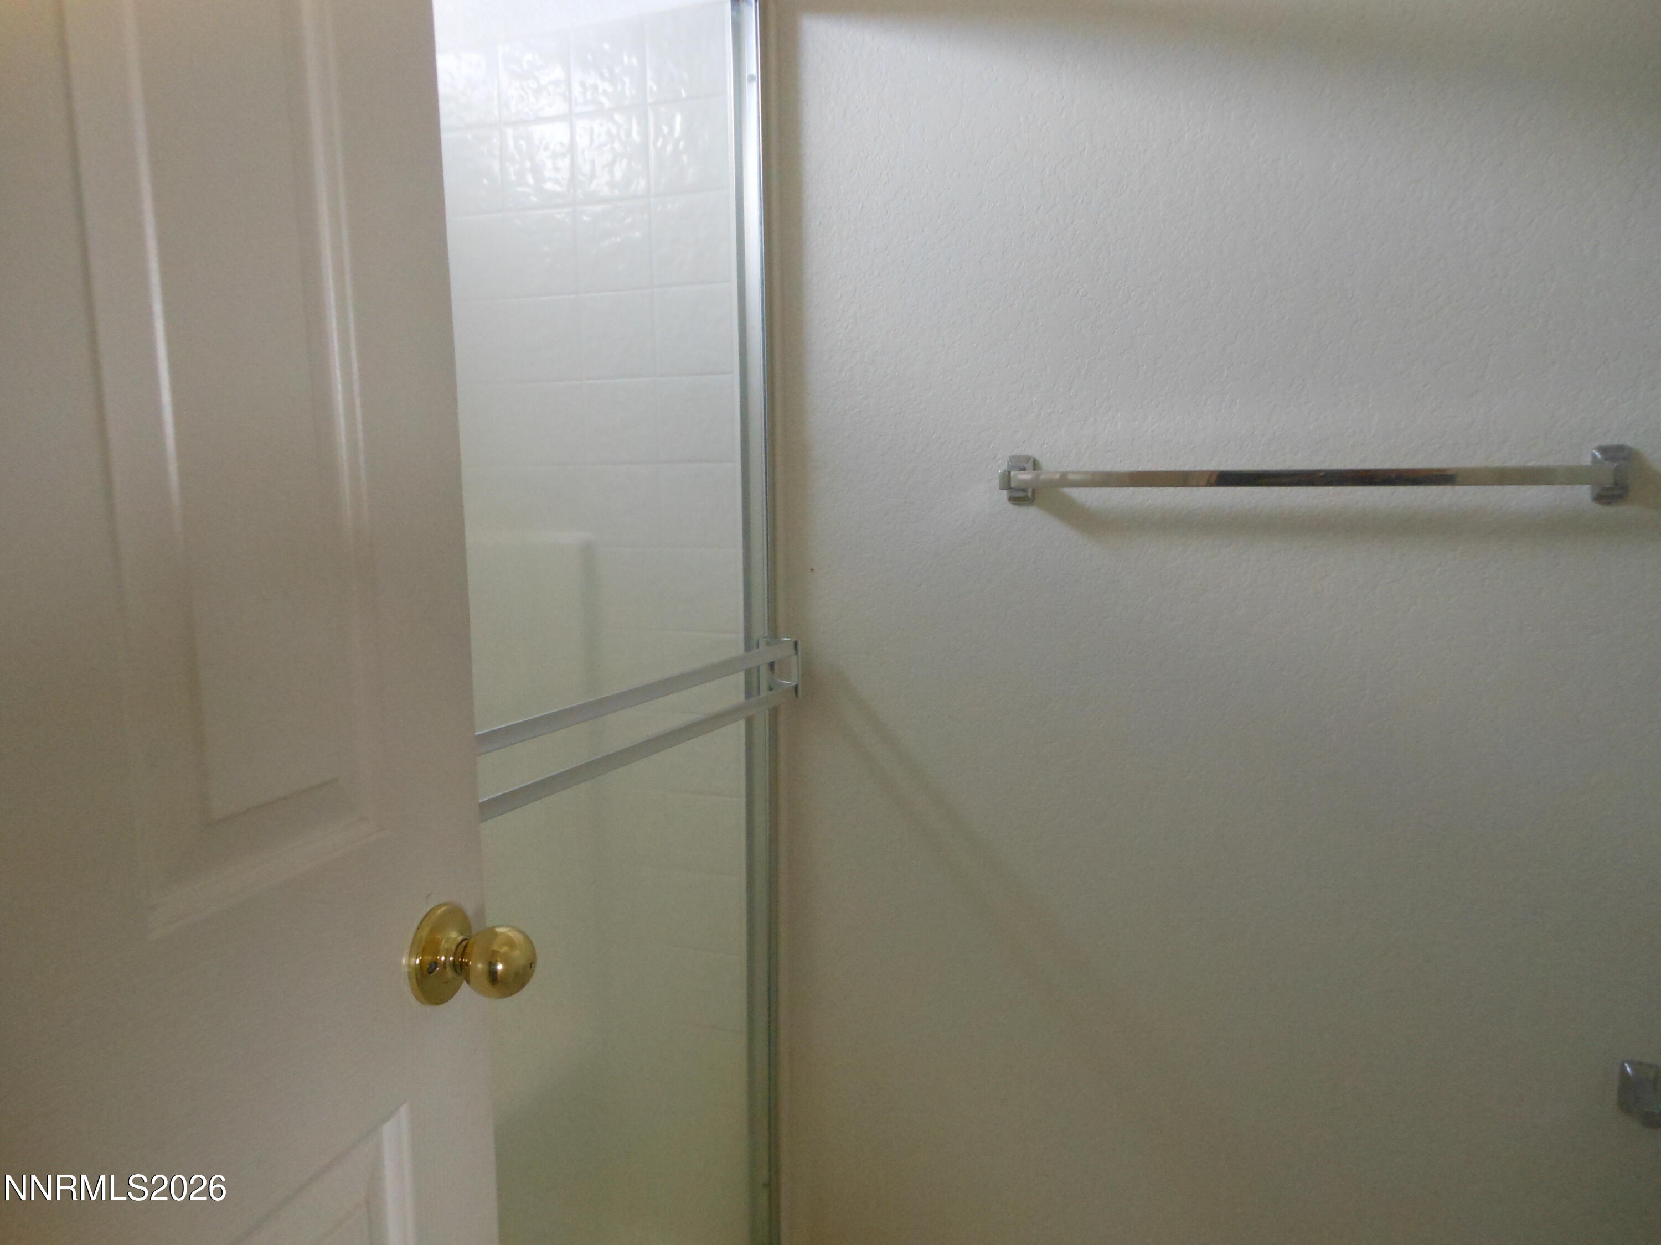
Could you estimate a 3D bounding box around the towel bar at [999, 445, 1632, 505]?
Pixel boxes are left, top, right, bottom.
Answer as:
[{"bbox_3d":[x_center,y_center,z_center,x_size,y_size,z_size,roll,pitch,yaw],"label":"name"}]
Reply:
[{"bbox_3d":[0.503,-0.158,1.319,0.650,0.059,0.072,3,8,23],"label":"towel bar"}]

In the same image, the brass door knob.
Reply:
[{"bbox_3d":[-0.237,0.231,0.822,0.069,0.071,0.071,2,7,17],"label":"brass door knob"}]

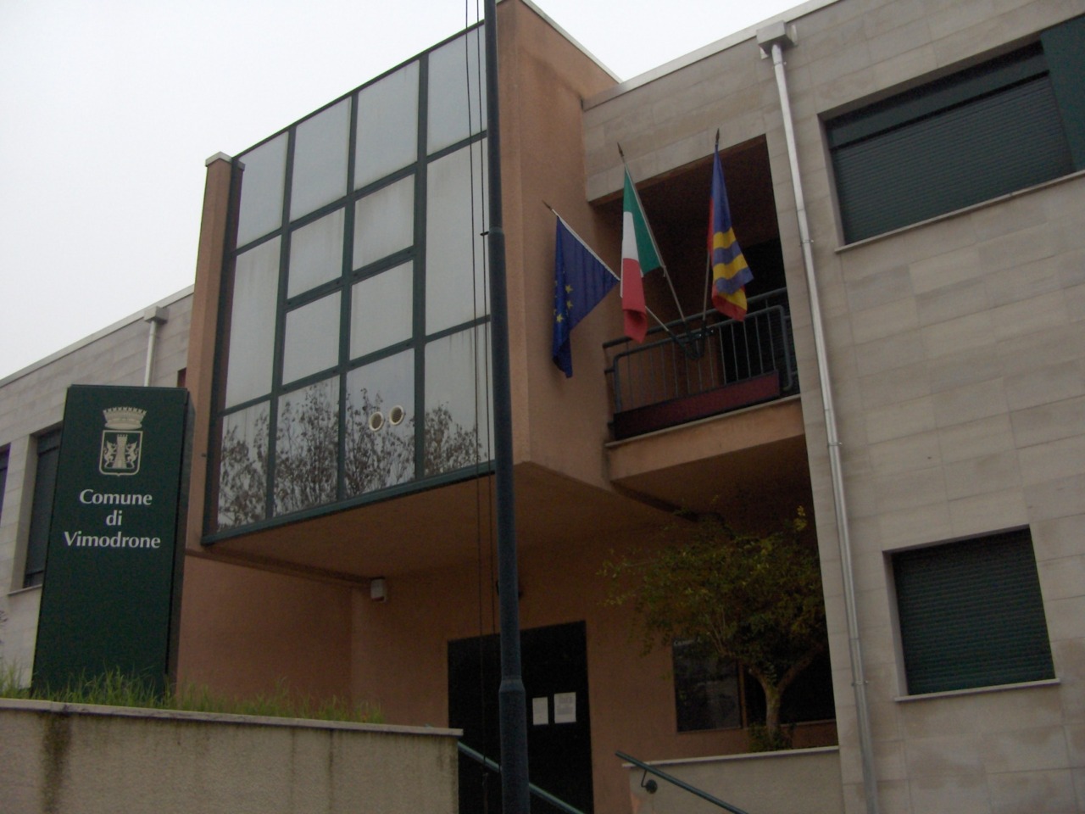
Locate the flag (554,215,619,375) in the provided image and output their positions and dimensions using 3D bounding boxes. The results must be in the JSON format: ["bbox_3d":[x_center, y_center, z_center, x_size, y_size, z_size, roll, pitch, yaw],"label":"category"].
[{"bbox_3d":[0.408,-1.070,10.448,0.600,1.600,0.200,2,-21,-10],"label":"flag"}]

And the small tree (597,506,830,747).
[{"bbox_3d":[1.630,2.114,10.115,2.000,2.250,1.700,-16,-25,33],"label":"small tree"}]

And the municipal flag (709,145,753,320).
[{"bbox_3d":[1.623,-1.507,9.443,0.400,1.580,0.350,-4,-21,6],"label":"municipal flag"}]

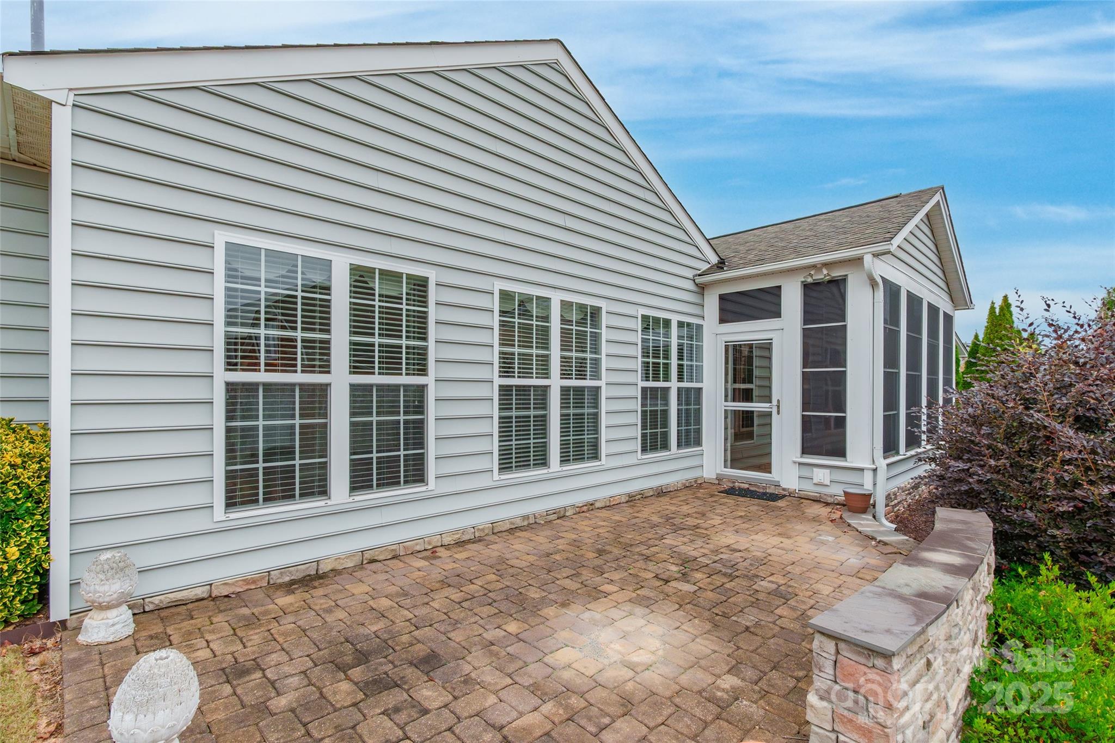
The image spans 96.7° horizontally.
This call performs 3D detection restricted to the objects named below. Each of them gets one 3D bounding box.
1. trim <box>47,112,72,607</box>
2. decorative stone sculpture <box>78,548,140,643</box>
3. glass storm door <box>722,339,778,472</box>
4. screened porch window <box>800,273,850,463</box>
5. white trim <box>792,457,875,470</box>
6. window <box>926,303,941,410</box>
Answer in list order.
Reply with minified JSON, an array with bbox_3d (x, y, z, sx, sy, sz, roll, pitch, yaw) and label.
[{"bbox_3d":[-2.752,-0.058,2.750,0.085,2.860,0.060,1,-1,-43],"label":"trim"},{"bbox_3d":[-2.480,1.214,2.737,0.225,0.440,0.225,1,-1,-43],"label":"decorative stone sculpture"},{"bbox_3d":[2.584,0.475,6.735,0.055,1.880,0.820,1,-1,-43],"label":"glass storm door"},{"bbox_3d":[3.273,-0.028,6.072,0.070,2.224,0.533,1,-1,-43],"label":"screened porch window"},{"bbox_3d":[3.285,1.108,5.955,0.065,0.050,0.910,1,-1,-43],"label":"white trim"},{"bbox_3d":[5.900,-0.030,7.755,0.960,2.020,0.070,1,-1,-43],"label":"window"}]

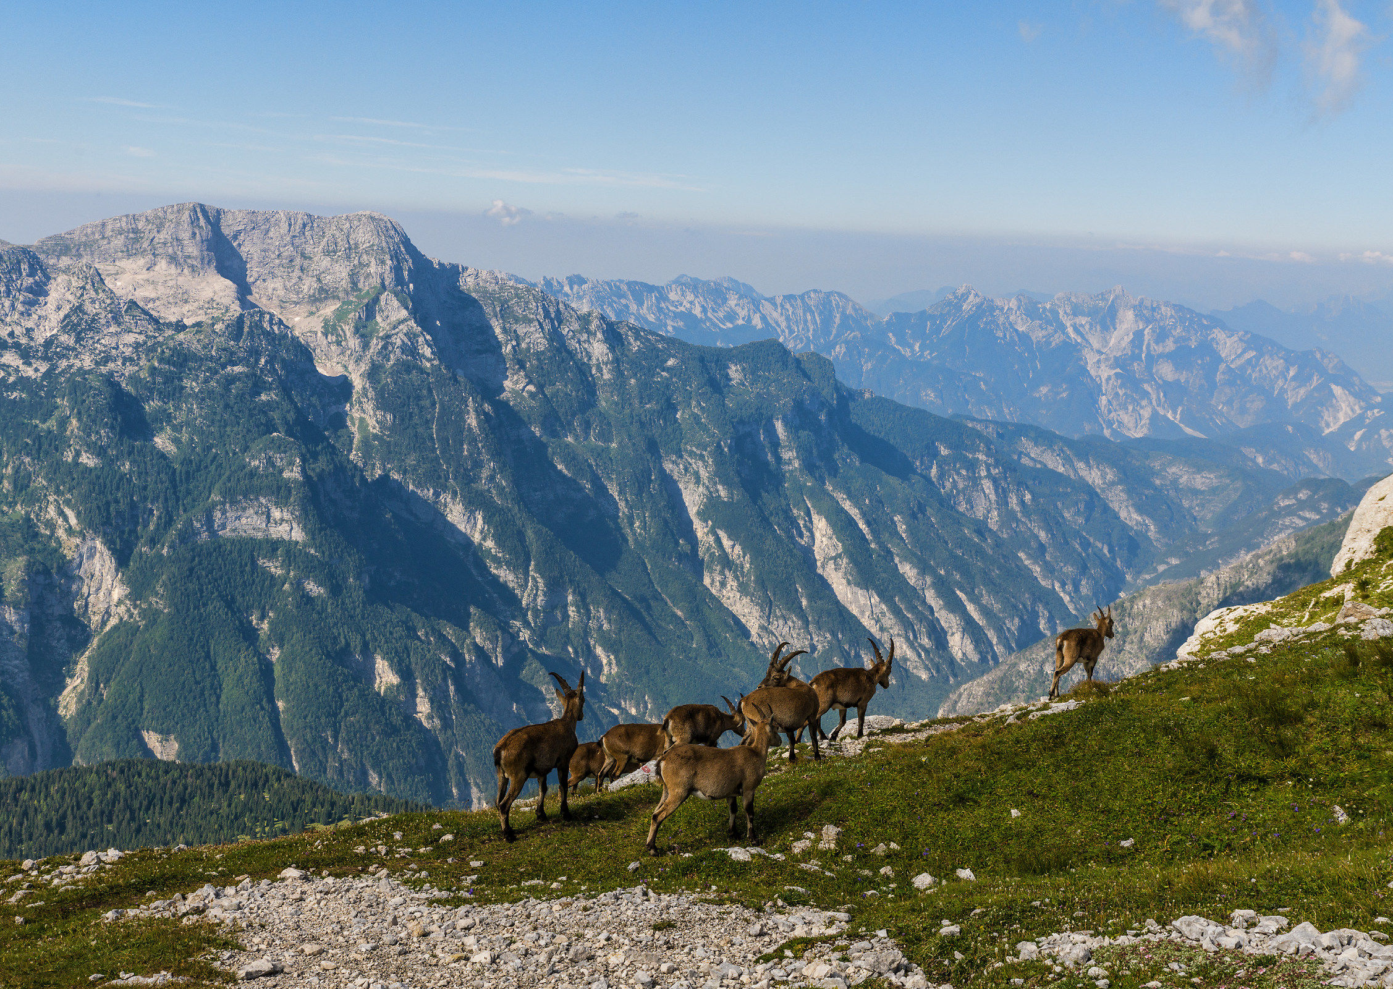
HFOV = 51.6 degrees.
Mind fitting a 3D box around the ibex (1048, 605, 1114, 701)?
[{"bbox_3d":[4.369,1.783,16.300,0.330,0.970,1.050,10,12,37],"label":"ibex"}]

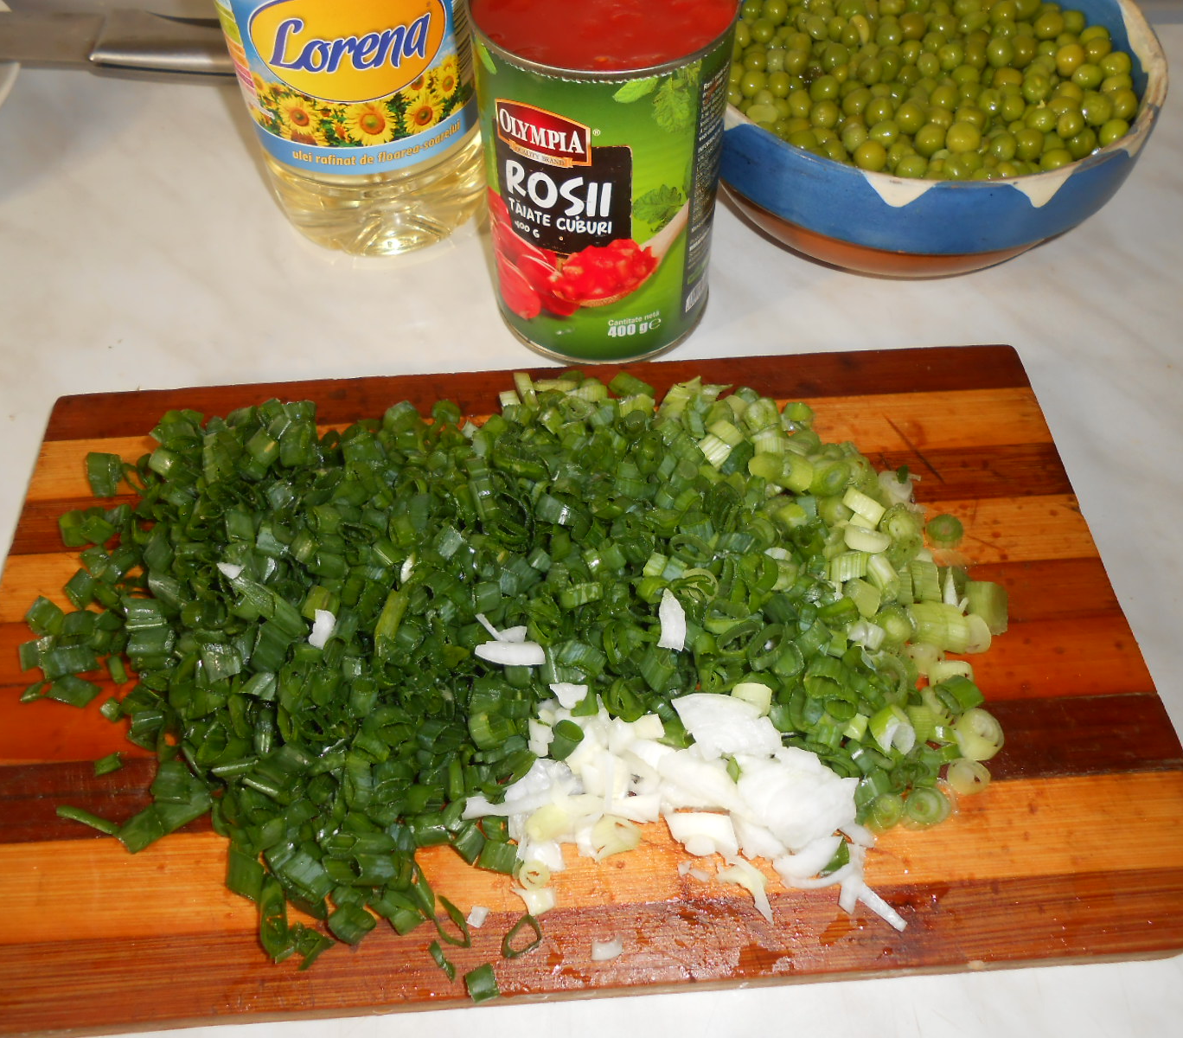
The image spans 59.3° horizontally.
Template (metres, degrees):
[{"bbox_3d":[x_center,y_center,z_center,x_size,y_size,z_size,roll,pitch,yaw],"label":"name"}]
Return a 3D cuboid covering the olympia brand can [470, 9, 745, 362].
[{"bbox_3d":[0.003,-0.111,0.326,0.074,0.110,0.074,0,56,1],"label":"olympia brand can"}]

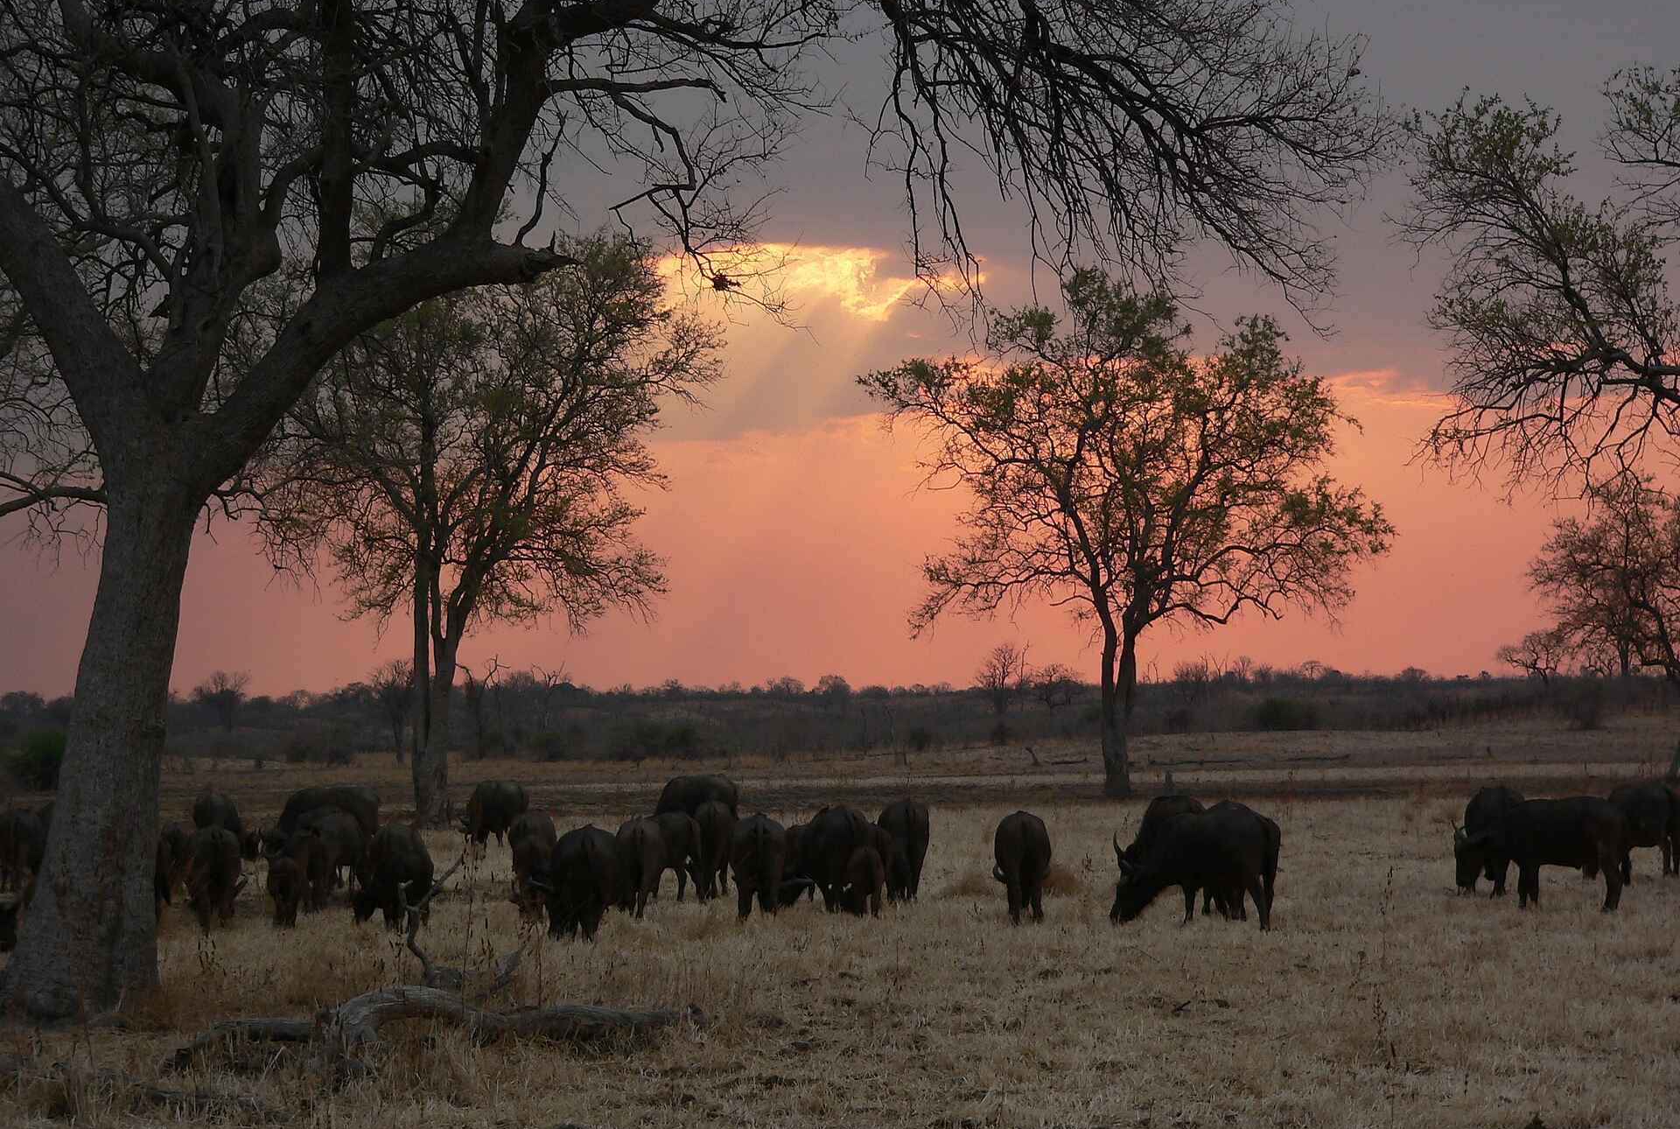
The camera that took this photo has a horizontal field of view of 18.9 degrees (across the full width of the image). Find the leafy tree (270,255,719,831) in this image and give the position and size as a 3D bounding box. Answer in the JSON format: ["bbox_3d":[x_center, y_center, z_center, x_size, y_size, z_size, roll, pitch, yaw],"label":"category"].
[{"bbox_3d":[-8.240,-0.810,118.000,10.500,13.500,10.300,0,-2,0],"label":"leafy tree"}]

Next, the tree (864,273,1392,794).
[{"bbox_3d":[8.560,-0.920,150.000,15.400,15.400,14.300,0,-2,0],"label":"tree"}]

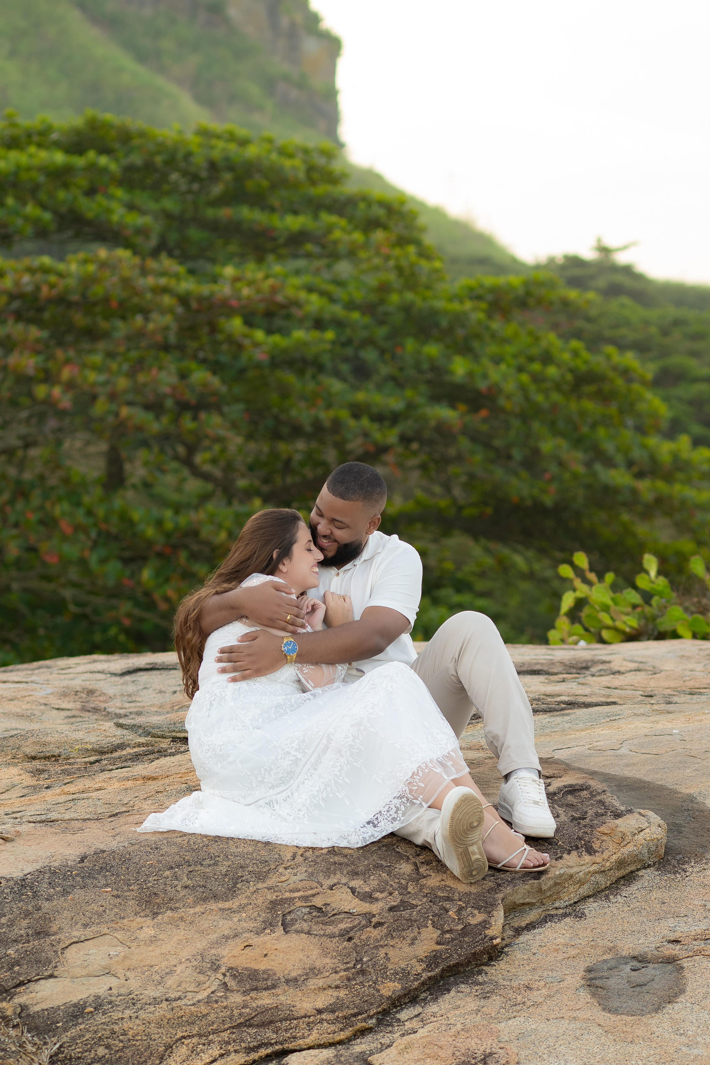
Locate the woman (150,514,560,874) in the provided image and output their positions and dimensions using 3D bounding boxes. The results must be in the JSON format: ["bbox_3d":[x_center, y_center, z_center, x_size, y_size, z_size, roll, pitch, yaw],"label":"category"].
[{"bbox_3d":[-0.016,0.375,8.980,0.930,0.830,0.600,1,4,20],"label":"woman"}]

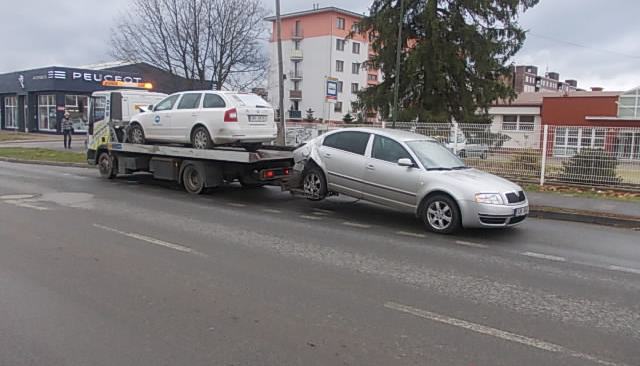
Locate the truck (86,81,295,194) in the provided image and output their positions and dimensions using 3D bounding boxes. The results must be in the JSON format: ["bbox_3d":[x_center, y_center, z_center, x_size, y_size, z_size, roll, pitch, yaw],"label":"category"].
[{"bbox_3d":[-3.144,-1.331,13.443,7.170,2.750,2.400,6,9,38],"label":"truck"}]

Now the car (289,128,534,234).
[{"bbox_3d":[1.482,-0.264,9.550,4.730,1.470,1.780,16,15,43],"label":"car"}]

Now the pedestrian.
[{"bbox_3d":[-12.147,-2.526,24.905,0.560,1.740,0.360,-2,8,-26],"label":"pedestrian"}]

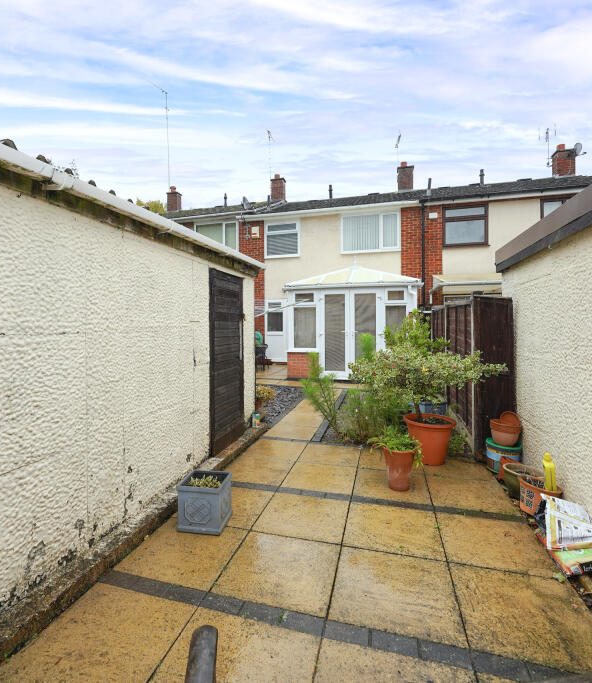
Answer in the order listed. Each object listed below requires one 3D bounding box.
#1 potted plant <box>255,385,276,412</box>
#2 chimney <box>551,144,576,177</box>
[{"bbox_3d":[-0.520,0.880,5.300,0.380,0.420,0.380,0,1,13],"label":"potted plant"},{"bbox_3d":[9.710,-6.480,12.390,0.580,1.250,0.480,0,1,13],"label":"chimney"}]

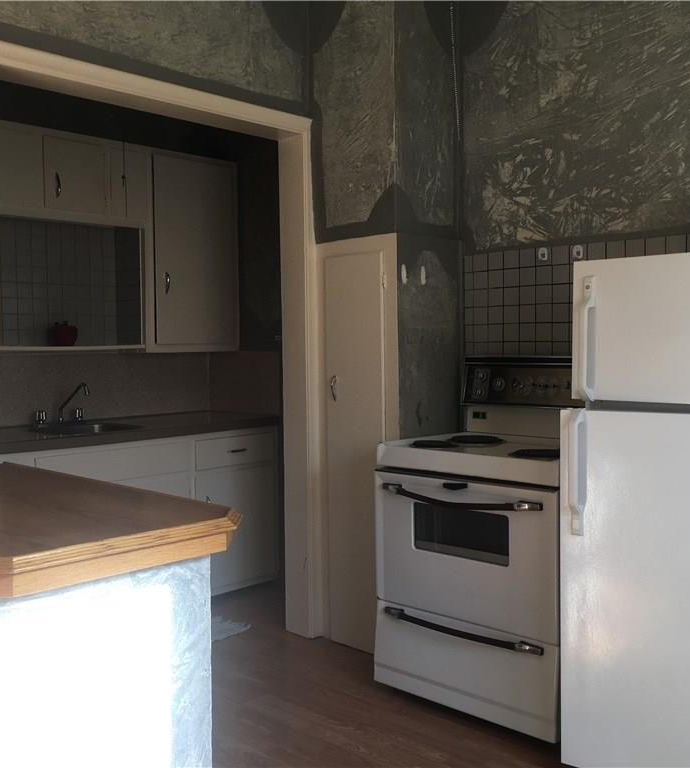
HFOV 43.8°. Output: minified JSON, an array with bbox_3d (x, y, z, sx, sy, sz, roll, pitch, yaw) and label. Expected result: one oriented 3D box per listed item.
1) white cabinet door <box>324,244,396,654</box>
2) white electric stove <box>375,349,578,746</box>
[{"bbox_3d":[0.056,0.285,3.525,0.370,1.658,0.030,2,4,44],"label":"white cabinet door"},{"bbox_3d":[0.596,0.518,3.129,0.768,1.213,0.662,2,4,44],"label":"white electric stove"}]

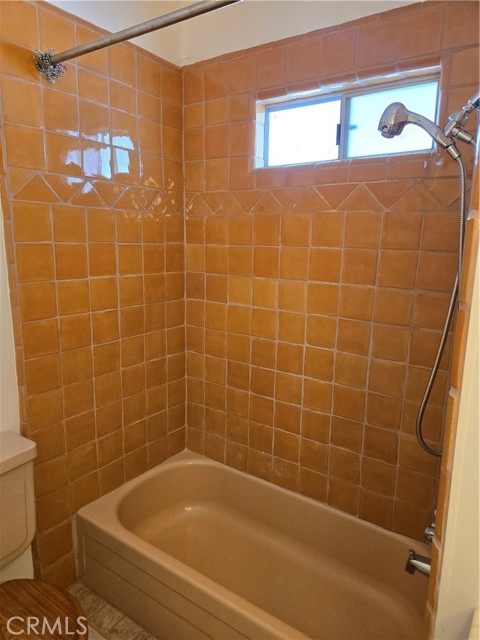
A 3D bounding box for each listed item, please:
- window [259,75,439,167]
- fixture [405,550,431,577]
[{"bbox_3d":[0.445,-0.826,1.836,0.795,0.292,0.070,9,13,34],"label":"window"},{"bbox_3d":[0.635,0.837,1.430,0.142,0.084,0.056,9,13,34],"label":"fixture"}]

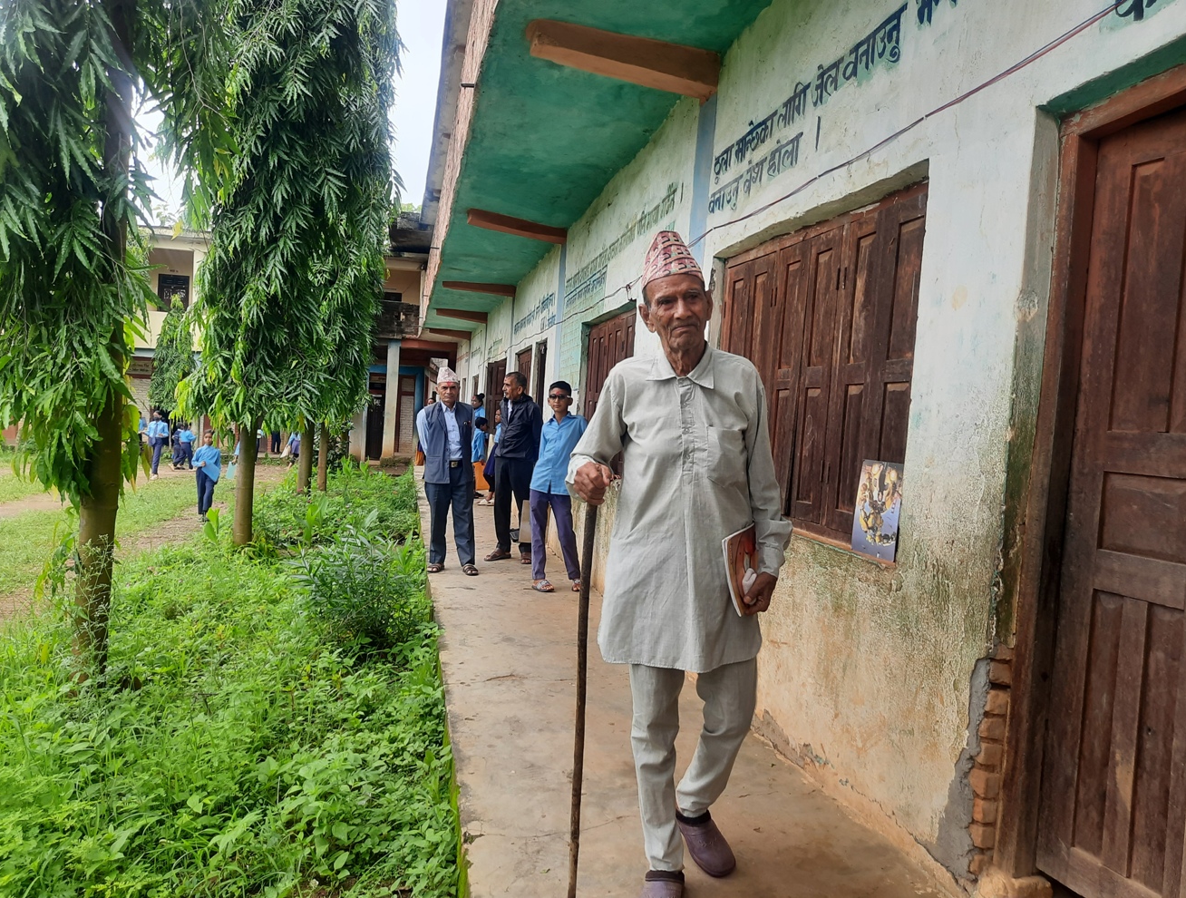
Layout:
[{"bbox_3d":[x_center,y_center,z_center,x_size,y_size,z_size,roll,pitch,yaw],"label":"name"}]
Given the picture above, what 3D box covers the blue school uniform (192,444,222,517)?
[{"bbox_3d":[-5.578,0.460,12.500,0.400,1.030,0.240,3,2,-21],"label":"blue school uniform"}]

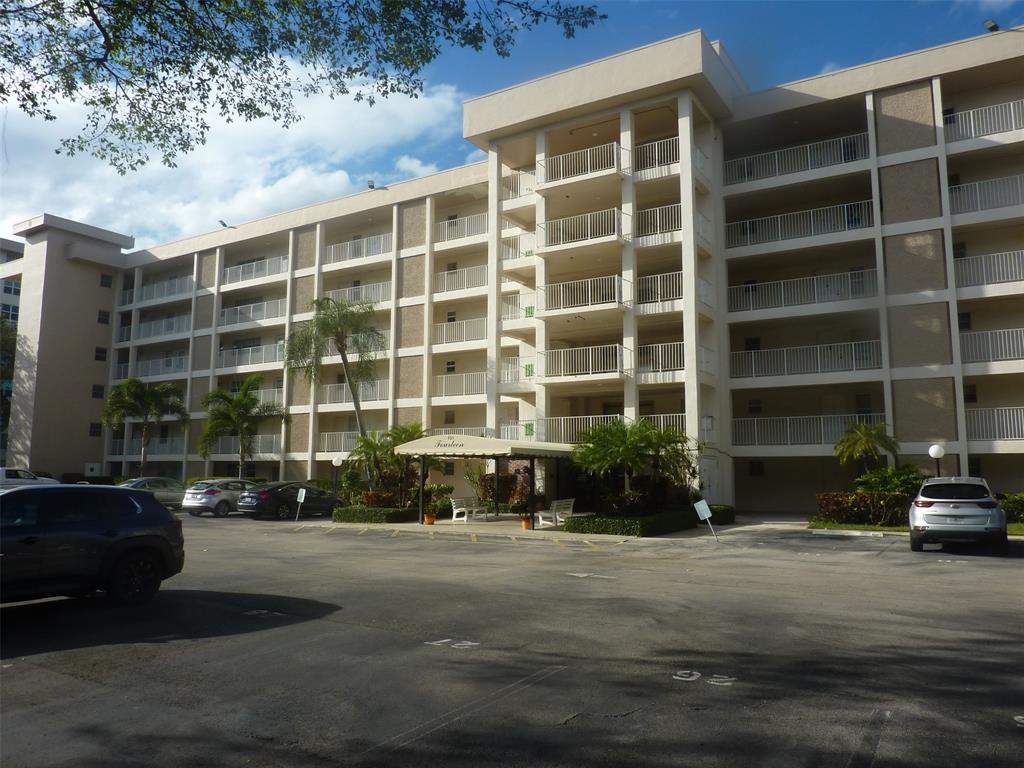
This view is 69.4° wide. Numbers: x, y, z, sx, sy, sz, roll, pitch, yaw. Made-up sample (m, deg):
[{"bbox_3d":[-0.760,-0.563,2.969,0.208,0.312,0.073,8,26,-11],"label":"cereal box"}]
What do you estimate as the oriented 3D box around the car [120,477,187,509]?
[{"bbox_3d":[-16.320,5.027,33.743,1.830,1.470,4.700,-4,-8,31],"label":"car"}]

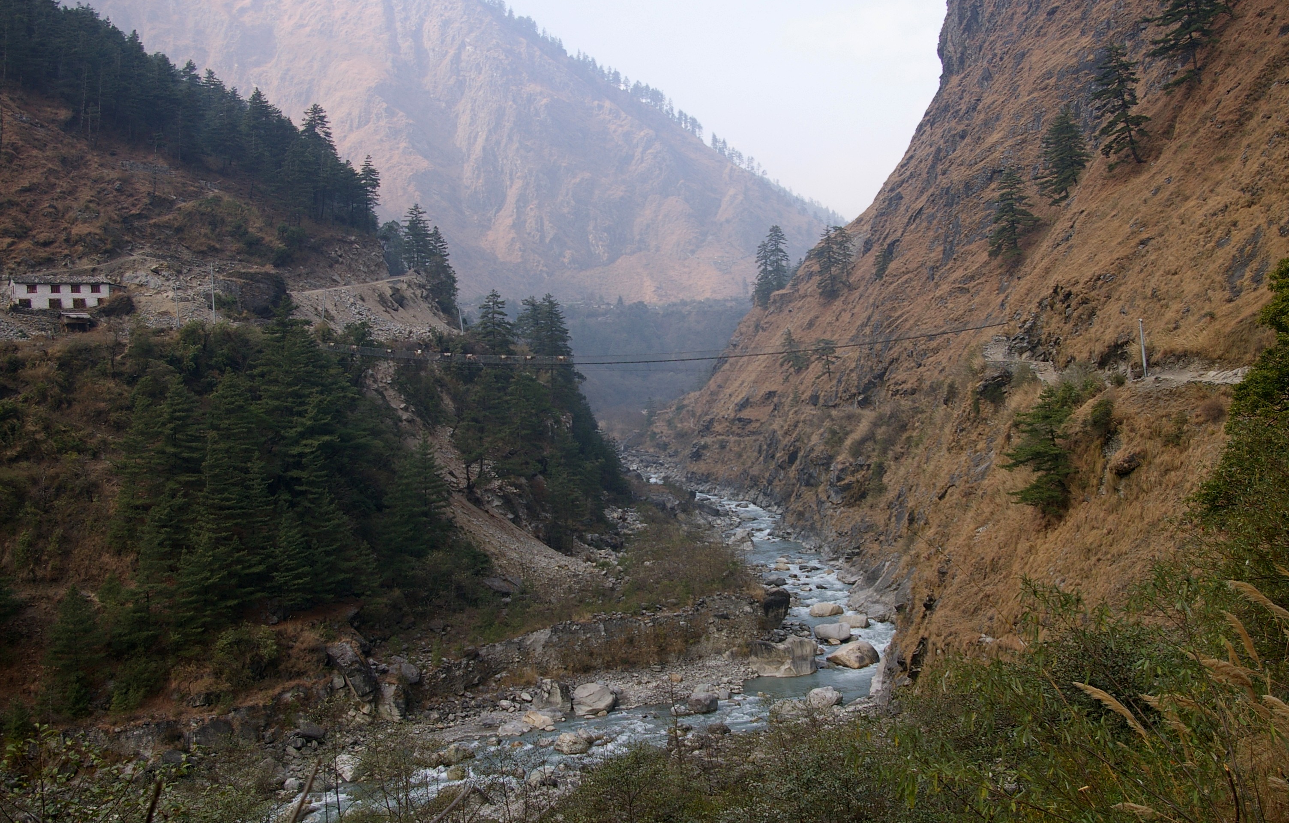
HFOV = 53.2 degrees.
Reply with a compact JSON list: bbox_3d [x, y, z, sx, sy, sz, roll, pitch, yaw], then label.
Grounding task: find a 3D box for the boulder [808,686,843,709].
[{"bbox_3d":[23.094,36.691,165.000,4.461,2.503,3.791,-1,1,8],"label":"boulder"}]

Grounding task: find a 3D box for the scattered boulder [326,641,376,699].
[{"bbox_3d":[-36.233,31.921,159.000,6.027,6.805,4.219,-1,1,-13],"label":"scattered boulder"}]

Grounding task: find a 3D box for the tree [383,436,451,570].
[{"bbox_3d":[-32.550,13.380,185.000,9.690,18.950,9.690,-1,1,0],"label":"tree"}]

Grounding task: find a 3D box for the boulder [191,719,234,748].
[{"bbox_3d":[-48.299,35.956,144.000,4.576,2.690,3.432,-1,1,-19],"label":"boulder"}]

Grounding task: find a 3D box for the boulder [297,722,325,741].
[{"bbox_3d":[-34.160,32.810,131.950,2.900,1.960,2.320,-1,1,0],"label":"boulder"}]

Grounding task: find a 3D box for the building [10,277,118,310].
[{"bbox_3d":[-98.875,-20.023,219.000,16.276,5.200,6.000,-1,1,-38],"label":"building"}]

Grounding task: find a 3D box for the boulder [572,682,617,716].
[{"bbox_3d":[-6.010,34.310,153.710,5.250,3.770,4.200,-1,1,0],"label":"boulder"}]

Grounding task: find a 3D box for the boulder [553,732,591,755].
[{"bbox_3d":[-8.360,38.303,148.500,4.278,1.975,3.636,-1,1,-3],"label":"boulder"}]

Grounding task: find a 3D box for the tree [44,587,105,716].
[{"bbox_3d":[-54.440,22.980,123.000,5.870,12.310,5.870,-1,1,0],"label":"tree"}]

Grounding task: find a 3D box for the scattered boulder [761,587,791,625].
[{"bbox_3d":[21.430,31.850,209.950,4.780,5.930,4.780,-1,1,0],"label":"scattered boulder"}]

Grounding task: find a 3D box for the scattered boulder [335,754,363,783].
[{"bbox_3d":[-29.380,35.480,128.000,2.720,2.760,2.450,-1,1,0],"label":"scattered boulder"}]

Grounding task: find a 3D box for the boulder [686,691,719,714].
[{"bbox_3d":[7.461,37.159,164.500,4.229,2.668,3.594,-1,1,3],"label":"boulder"}]

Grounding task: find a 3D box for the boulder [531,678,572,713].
[{"bbox_3d":[-11.190,34.420,155.580,4.840,3.930,3.870,-1,1,0],"label":"boulder"}]

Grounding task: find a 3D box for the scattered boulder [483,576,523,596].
[{"bbox_3d":[-20.280,24.970,184.600,5.600,2.740,3.920,-1,1,0],"label":"scattered boulder"}]

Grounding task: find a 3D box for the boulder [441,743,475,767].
[{"bbox_3d":[-19.310,35.490,133.120,3.430,2.180,2.750,-1,1,0],"label":"boulder"}]

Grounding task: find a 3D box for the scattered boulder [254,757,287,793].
[{"bbox_3d":[-38.686,37.578,133.000,3.281,3.191,2.789,-1,1,-16],"label":"scattered boulder"}]

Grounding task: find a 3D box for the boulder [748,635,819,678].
[{"bbox_3d":[19.700,34.995,184.000,9.828,5.250,6.879,-1,1,6],"label":"boulder"}]

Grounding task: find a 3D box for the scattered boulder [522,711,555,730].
[{"bbox_3d":[-13.013,38.035,158.500,4.067,1.703,3.457,-1,1,-5],"label":"scattered boulder"}]

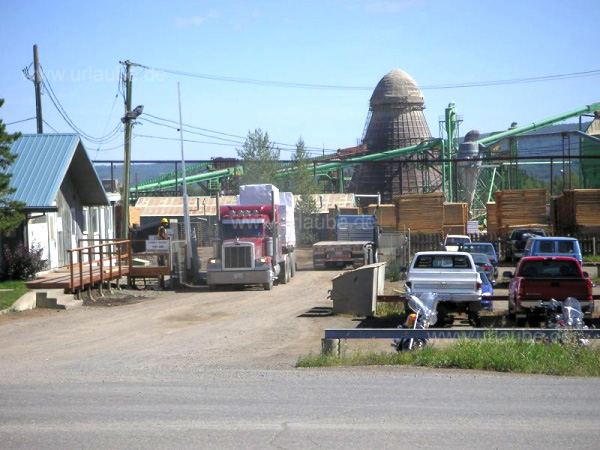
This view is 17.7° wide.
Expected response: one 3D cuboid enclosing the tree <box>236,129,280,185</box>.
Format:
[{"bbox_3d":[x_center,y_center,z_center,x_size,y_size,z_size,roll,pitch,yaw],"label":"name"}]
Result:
[{"bbox_3d":[-3.130,-2.850,145.000,3.400,8.850,3.400,0,1,0],"label":"tree"}]

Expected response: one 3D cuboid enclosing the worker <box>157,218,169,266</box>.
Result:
[{"bbox_3d":[-5.380,0.690,75.500,0.480,1.870,0.550,0,1,-3],"label":"worker"}]

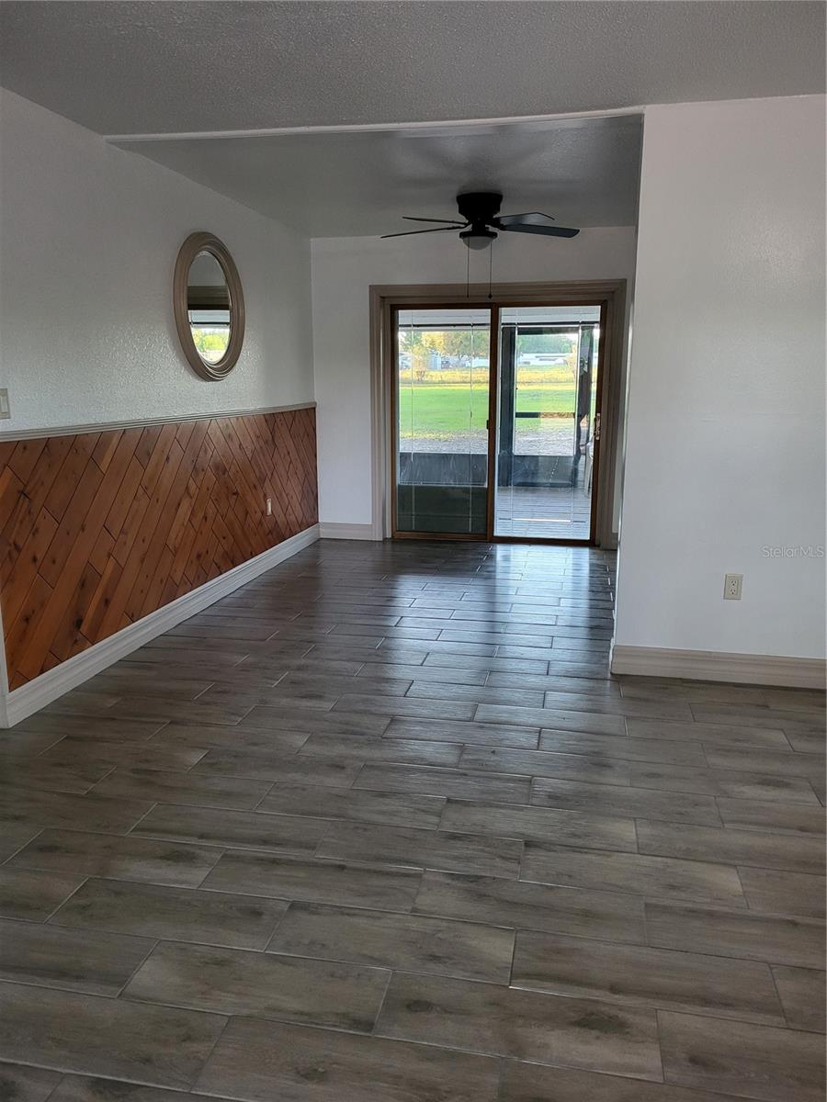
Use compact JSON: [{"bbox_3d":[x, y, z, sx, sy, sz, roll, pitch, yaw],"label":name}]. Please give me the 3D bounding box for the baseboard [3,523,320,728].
[{"bbox_3d":[-1.222,0.231,5.234,0.022,0.145,4.024,3,12,11],"label":"baseboard"}]

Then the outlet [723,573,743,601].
[{"bbox_3d":[1.448,0.163,3.751,0.073,0.116,0.009,3,12,11],"label":"outlet"}]

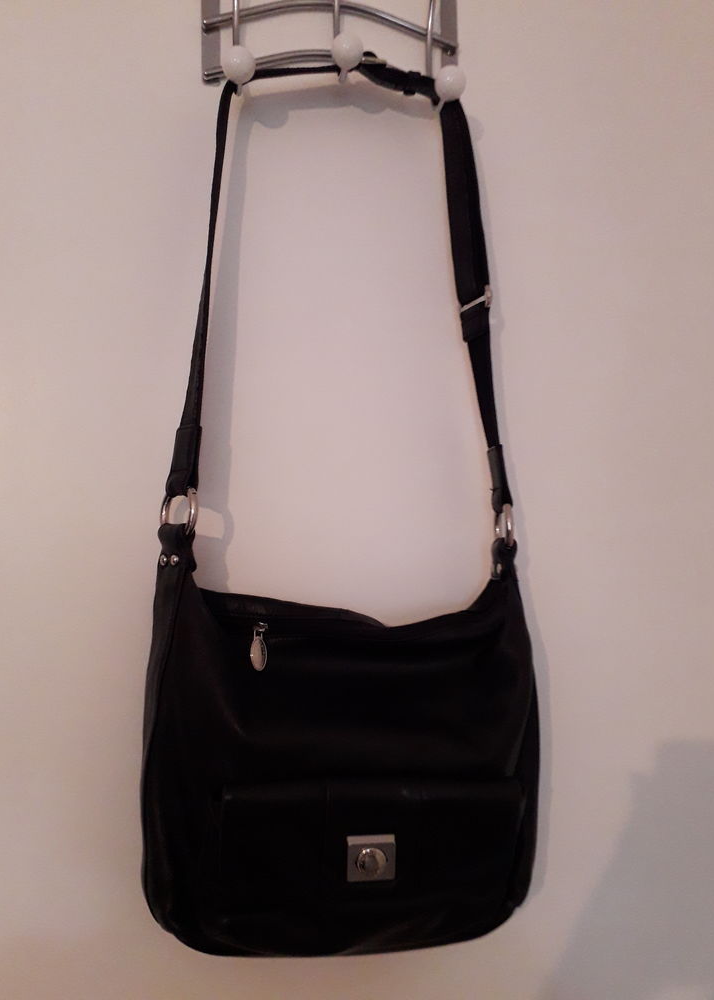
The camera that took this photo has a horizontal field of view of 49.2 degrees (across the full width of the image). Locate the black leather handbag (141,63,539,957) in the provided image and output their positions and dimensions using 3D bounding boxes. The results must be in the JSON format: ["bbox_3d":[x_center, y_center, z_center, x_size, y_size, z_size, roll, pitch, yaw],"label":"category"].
[{"bbox_3d":[-0.007,-0.003,0.672,0.345,0.775,0.115,0,-2,-11],"label":"black leather handbag"}]

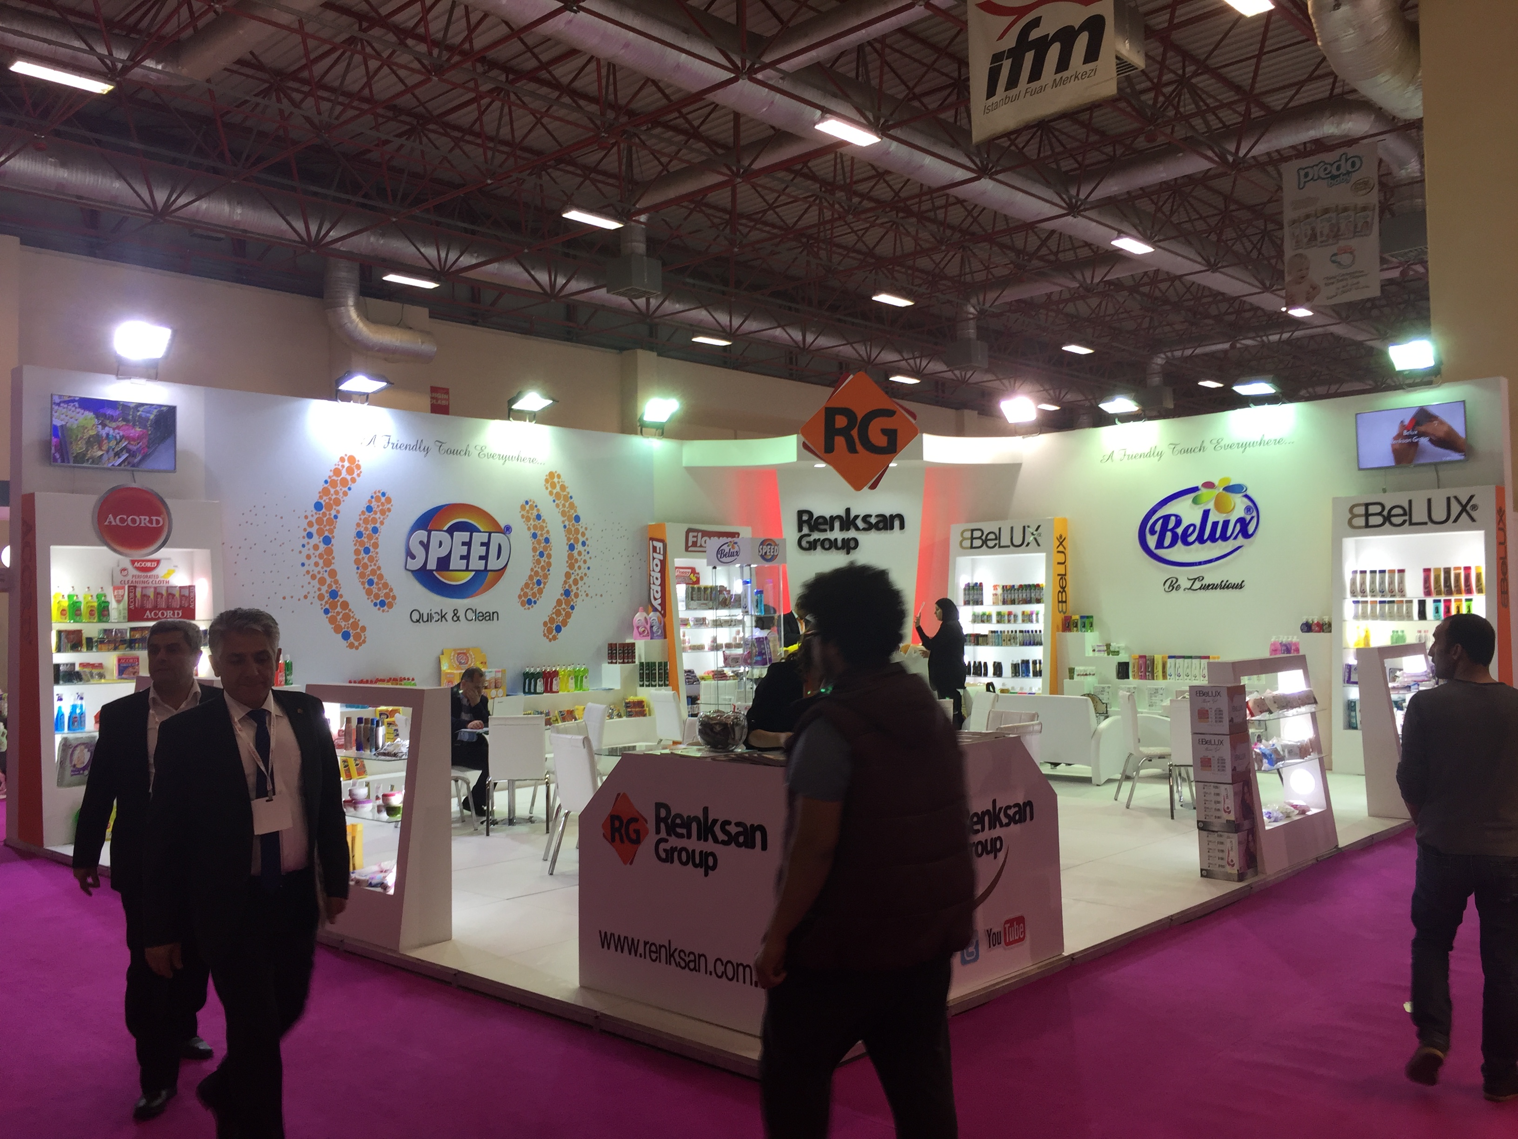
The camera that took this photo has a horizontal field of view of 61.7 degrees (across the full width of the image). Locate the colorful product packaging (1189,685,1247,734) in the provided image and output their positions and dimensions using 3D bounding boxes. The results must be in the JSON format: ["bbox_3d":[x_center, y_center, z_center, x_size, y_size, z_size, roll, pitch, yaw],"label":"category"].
[{"bbox_3d":[2.782,0.846,7.685,0.232,0.283,0.255,-3,-3,44],"label":"colorful product packaging"}]

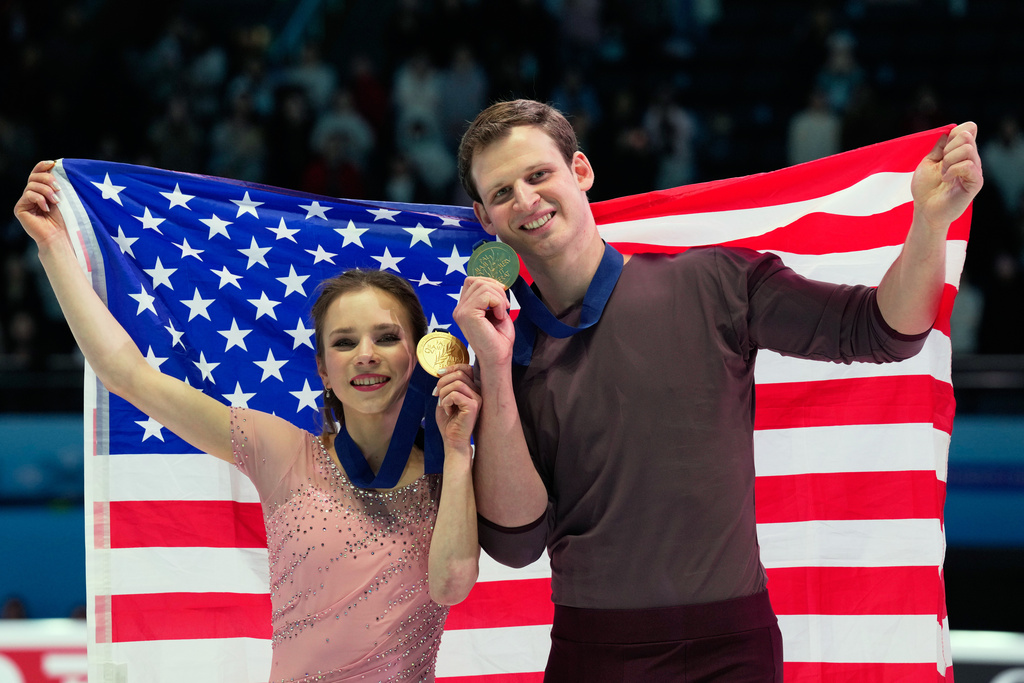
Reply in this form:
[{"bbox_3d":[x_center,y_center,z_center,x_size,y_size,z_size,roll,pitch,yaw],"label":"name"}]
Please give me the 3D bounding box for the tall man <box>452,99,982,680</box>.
[{"bbox_3d":[0.300,0.600,6.500,0.810,1.910,0.480,0,-3,10],"label":"tall man"}]

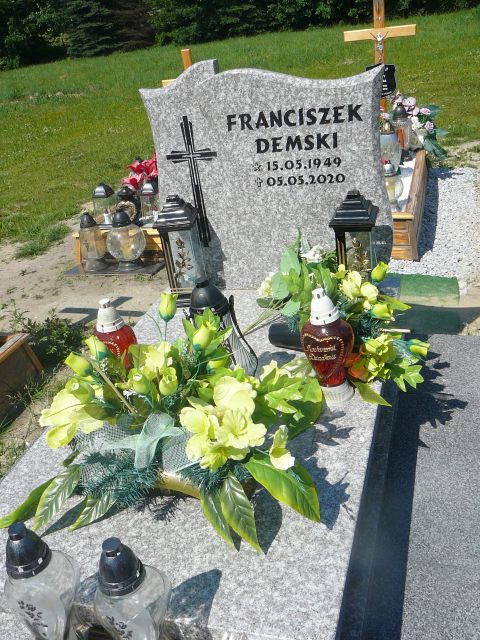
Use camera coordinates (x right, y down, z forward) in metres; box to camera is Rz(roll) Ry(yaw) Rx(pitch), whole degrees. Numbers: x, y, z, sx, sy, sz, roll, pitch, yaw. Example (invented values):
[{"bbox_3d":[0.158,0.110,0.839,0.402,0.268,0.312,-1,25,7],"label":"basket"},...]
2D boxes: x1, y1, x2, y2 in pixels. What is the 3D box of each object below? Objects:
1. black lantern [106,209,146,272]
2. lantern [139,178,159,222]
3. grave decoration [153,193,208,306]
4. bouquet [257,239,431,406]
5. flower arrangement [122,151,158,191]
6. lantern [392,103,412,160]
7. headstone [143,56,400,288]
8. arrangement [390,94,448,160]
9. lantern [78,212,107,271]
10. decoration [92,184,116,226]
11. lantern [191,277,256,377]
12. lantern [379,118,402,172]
[{"bbox_3d":[-0.615,-0.429,3.438,0.212,0.334,0.212,1,29,18],"label":"black lantern"},{"bbox_3d":[-0.529,-0.705,3.850,0.125,0.280,0.125,1,26,19],"label":"lantern"},{"bbox_3d":[-0.198,-0.251,2.297,0.137,0.388,0.143,-1,28,15],"label":"grave decoration"},{"bbox_3d":[0.276,-0.022,1.920,0.480,0.300,0.420,1,26,19],"label":"bouquet"},{"bbox_3d":[-0.493,-0.783,3.558,0.290,0.250,0.240,1,29,18],"label":"flower arrangement"},{"bbox_3d":[1.130,-1.311,4.500,0.140,0.385,0.140,1,26,19],"label":"lantern"},{"bbox_3d":[0.097,-0.477,2.201,0.802,0.799,0.074,1,29,18],"label":"headstone"},{"bbox_3d":[1.147,-1.236,4.132,0.340,0.380,0.280,1,29,18],"label":"arrangement"},{"bbox_3d":[-0.807,-0.428,3.510,0.120,0.317,0.115,1,29,18],"label":"lantern"},{"bbox_3d":[-0.760,-0.649,3.610,0.092,0.218,0.092,1,29,18],"label":"decoration"},{"bbox_3d":[-0.071,0.043,1.776,0.160,0.316,0.160,1,29,19],"label":"lantern"},{"bbox_3d":[0.974,-1.126,4.200,0.150,0.350,0.150,1,26,19],"label":"lantern"}]

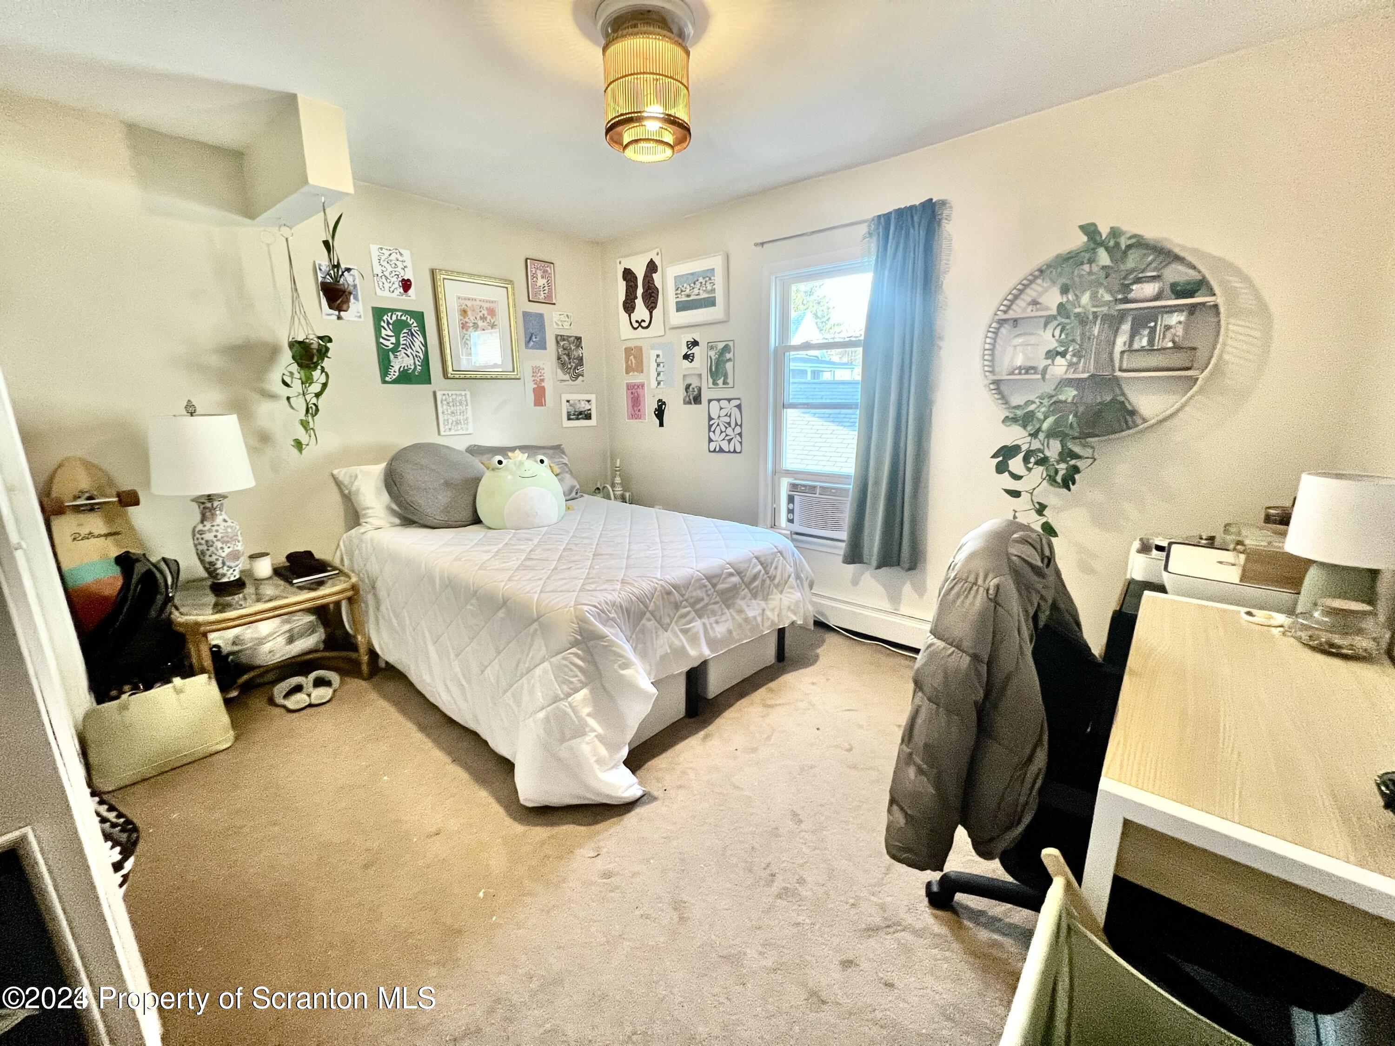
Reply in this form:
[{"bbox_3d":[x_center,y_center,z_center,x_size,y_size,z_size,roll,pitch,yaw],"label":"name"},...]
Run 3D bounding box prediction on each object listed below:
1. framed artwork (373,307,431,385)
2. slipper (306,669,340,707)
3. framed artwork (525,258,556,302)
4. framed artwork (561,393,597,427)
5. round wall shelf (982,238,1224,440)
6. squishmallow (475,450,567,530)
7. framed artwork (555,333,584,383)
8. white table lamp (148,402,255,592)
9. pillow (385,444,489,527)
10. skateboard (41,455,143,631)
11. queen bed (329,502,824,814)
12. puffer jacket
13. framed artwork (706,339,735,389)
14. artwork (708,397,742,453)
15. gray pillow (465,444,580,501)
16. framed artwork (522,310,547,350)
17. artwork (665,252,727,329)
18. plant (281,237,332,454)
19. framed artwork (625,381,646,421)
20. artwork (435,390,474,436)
[{"bbox_3d":[-1.669,-0.994,2.971,0.015,0.402,0.268,10,17,41],"label":"framed artwork"},{"bbox_3d":[-1.799,0.769,2.514,0.115,0.100,0.260,-11,16,-36],"label":"slipper"},{"bbox_3d":[-1.046,-1.609,3.511,0.020,0.260,0.212,11,18,39],"label":"framed artwork"},{"bbox_3d":[-0.873,-0.835,3.896,0.020,0.237,0.304,10,17,41],"label":"framed artwork"},{"bbox_3d":[1.579,-0.718,2.104,0.752,0.752,0.160,11,18,39],"label":"round wall shelf"},{"bbox_3d":[-0.979,-0.196,2.831,0.440,0.400,0.360,-10,15,-33],"label":"squishmallow"},{"bbox_3d":[-0.920,-1.171,3.773,0.015,0.330,0.239,11,18,39],"label":"framed artwork"},{"bbox_3d":[-2.134,-0.091,2.294,0.340,0.837,0.340,11,18,43],"label":"white table lamp"},{"bbox_3d":[-1.354,-0.202,2.791,0.150,0.520,0.520,-42,-14,35],"label":"pillow"},{"bbox_3d":[-2.381,0.302,2.147,0.130,1.118,0.250,3,13,41],"label":"skateboard"},{"bbox_3d":[-0.684,0.379,2.745,1.991,0.707,1.493,9,16,39],"label":"queen bed"},{"bbox_3d":[0.713,0.366,1.280,0.540,0.760,0.300,-11,17,-36],"label":"puffer jacket"},{"bbox_3d":[0.153,-1.010,3.347,0.210,0.292,0.015,9,16,38],"label":"framed artwork"},{"bbox_3d":[0.185,-0.635,3.439,0.272,0.351,0.015,11,18,39],"label":"artwork"},{"bbox_3d":[-1.104,-0.311,3.471,0.160,0.450,0.680,-22,-4,42],"label":"gray pillow"},{"bbox_3d":[-1.096,-1.290,3.531,0.015,0.240,0.169,11,18,39],"label":"framed artwork"},{"bbox_3d":[-0.008,-1.472,3.353,0.455,0.387,0.035,9,16,38],"label":"artwork"},{"bbox_3d":[-1.910,-0.841,2.548,0.210,1.005,0.230,9,16,38],"label":"plant"},{"bbox_3d":[-0.451,-0.894,3.873,0.201,0.285,0.010,9,16,38],"label":"framed artwork"},{"bbox_3d":[-1.483,-0.667,3.201,0.025,0.255,0.200,11,18,39],"label":"artwork"}]

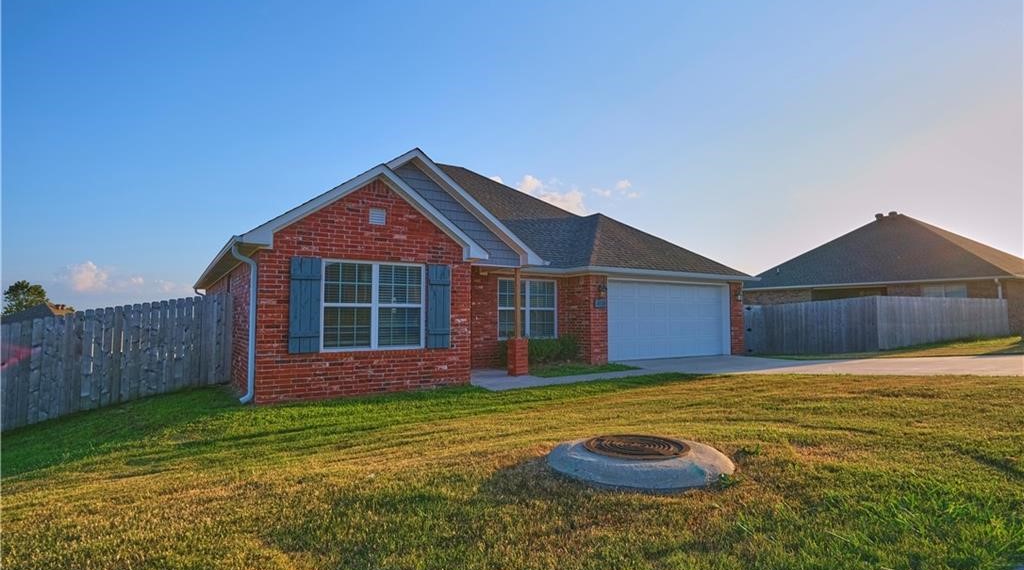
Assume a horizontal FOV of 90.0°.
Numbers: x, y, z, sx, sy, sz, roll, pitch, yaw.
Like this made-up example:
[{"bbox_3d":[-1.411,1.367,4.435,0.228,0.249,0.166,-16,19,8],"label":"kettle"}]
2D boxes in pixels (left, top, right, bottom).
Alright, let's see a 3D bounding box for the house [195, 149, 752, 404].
[{"bbox_3d":[-1.969,-0.914,17.353,14.480,6.650,14.080,2,-4,-34],"label":"house"}]

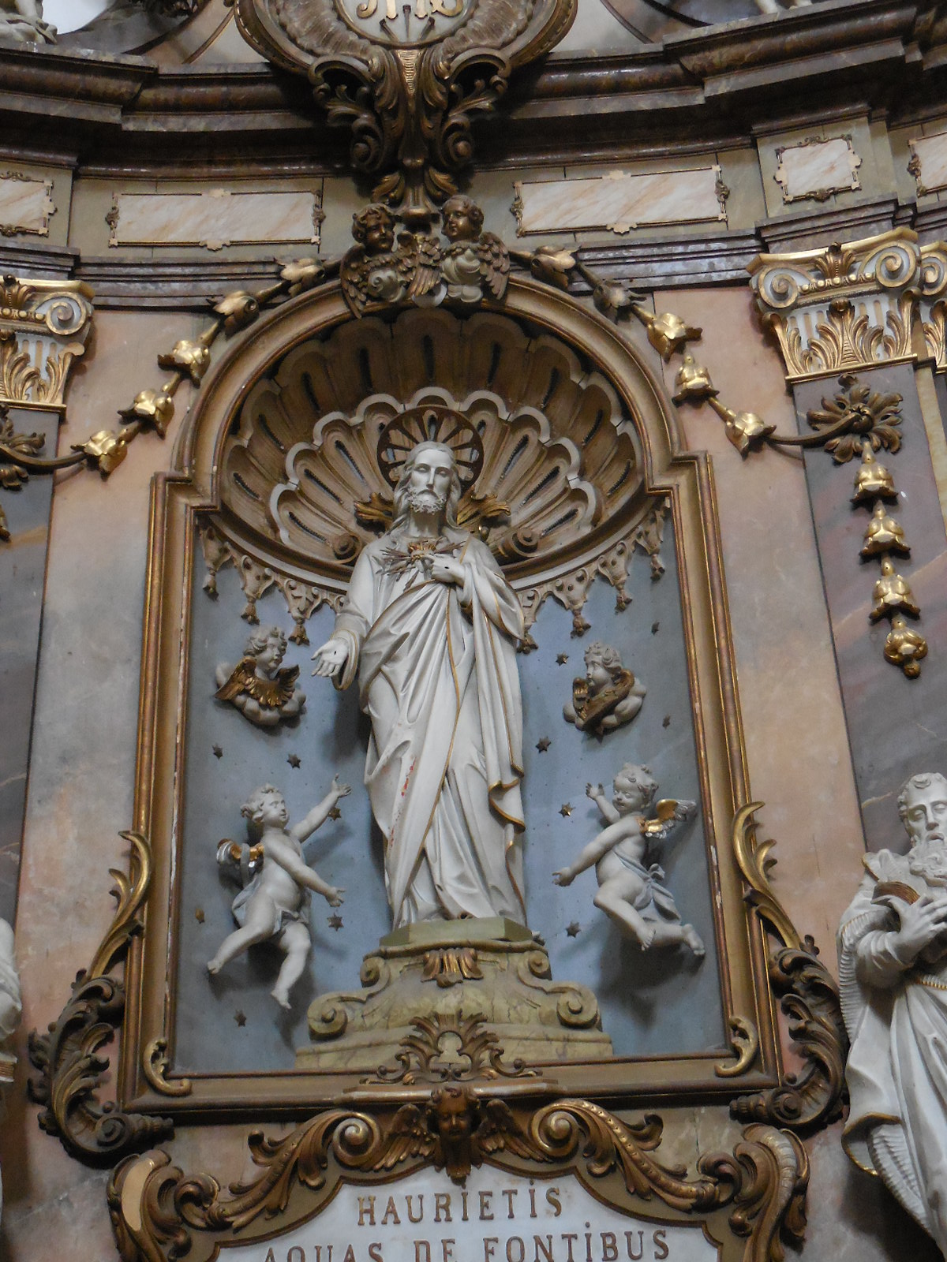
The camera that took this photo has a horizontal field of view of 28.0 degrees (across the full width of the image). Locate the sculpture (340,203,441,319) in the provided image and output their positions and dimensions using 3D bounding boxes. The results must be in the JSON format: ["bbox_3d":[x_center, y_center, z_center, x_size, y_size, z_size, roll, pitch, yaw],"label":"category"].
[{"bbox_3d":[-0.321,-1.429,7.324,0.386,0.455,0.270,3,-30,-9],"label":"sculpture"}]

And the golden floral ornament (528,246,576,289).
[{"bbox_3d":[0.328,-1.513,7.895,0.202,0.172,0.140,-2,-28,0],"label":"golden floral ornament"}]

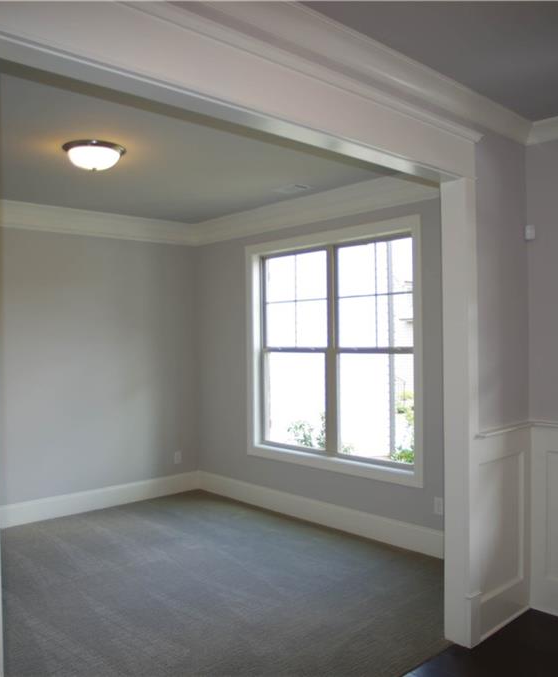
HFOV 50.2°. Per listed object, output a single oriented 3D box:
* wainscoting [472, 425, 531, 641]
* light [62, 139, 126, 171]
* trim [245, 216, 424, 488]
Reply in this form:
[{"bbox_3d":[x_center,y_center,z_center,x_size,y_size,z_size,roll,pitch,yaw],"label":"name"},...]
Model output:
[{"bbox_3d":[1.223,1.011,3.204,0.637,1.061,0.045,-1,0,-42],"label":"wainscoting"},{"bbox_3d":[-1.126,-1.096,3.646,0.376,0.150,0.376,-1,0,0],"label":"light"},{"bbox_3d":[0.374,0.105,4.942,0.120,1.941,1.955,-1,0,-42],"label":"trim"}]

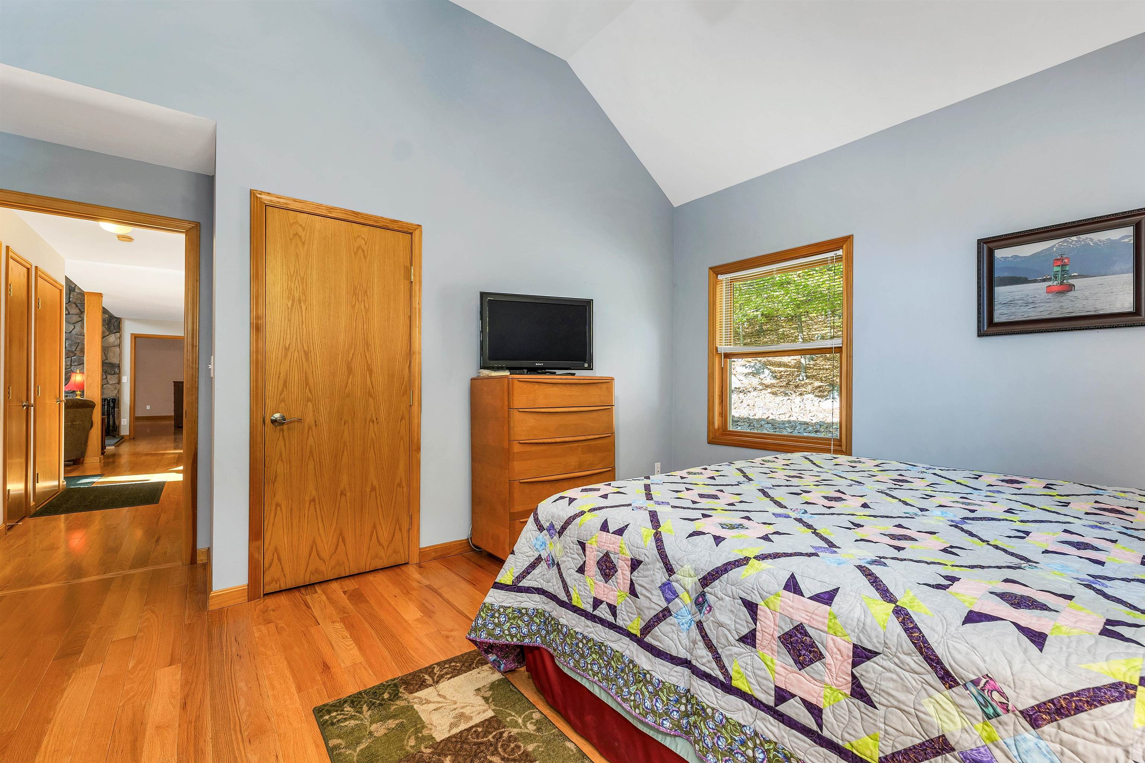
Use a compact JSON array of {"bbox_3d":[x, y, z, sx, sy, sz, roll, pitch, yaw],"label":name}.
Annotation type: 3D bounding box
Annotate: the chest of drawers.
[{"bbox_3d":[-0.185,0.555,2.970,0.830,1.155,0.490,0,0,-38],"label":"chest of drawers"}]

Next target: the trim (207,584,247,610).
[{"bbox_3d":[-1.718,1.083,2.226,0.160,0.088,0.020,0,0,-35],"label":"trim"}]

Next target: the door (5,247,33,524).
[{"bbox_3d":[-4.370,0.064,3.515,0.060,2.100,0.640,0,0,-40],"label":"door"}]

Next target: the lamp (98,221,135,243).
[{"bbox_3d":[-3.660,-1.255,3.590,0.240,0.110,0.240,0,0,-40],"label":"lamp"}]

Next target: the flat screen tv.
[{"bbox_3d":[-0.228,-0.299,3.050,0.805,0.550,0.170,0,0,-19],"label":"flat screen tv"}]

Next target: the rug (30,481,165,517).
[{"bbox_3d":[-4.535,1.118,4.361,0.790,0.012,1.280,0,0,-40],"label":"rug"}]

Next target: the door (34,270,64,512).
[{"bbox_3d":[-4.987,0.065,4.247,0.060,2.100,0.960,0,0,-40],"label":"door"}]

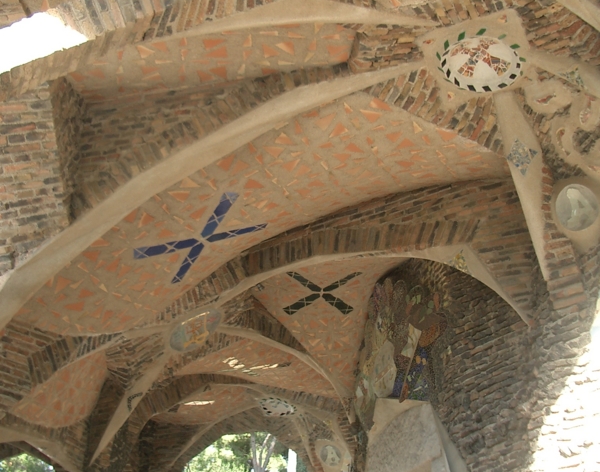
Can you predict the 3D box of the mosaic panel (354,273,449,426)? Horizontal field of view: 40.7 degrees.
[{"bbox_3d":[0.922,1.043,7.500,0.220,1.270,1.450,14,-30,-27],"label":"mosaic panel"}]

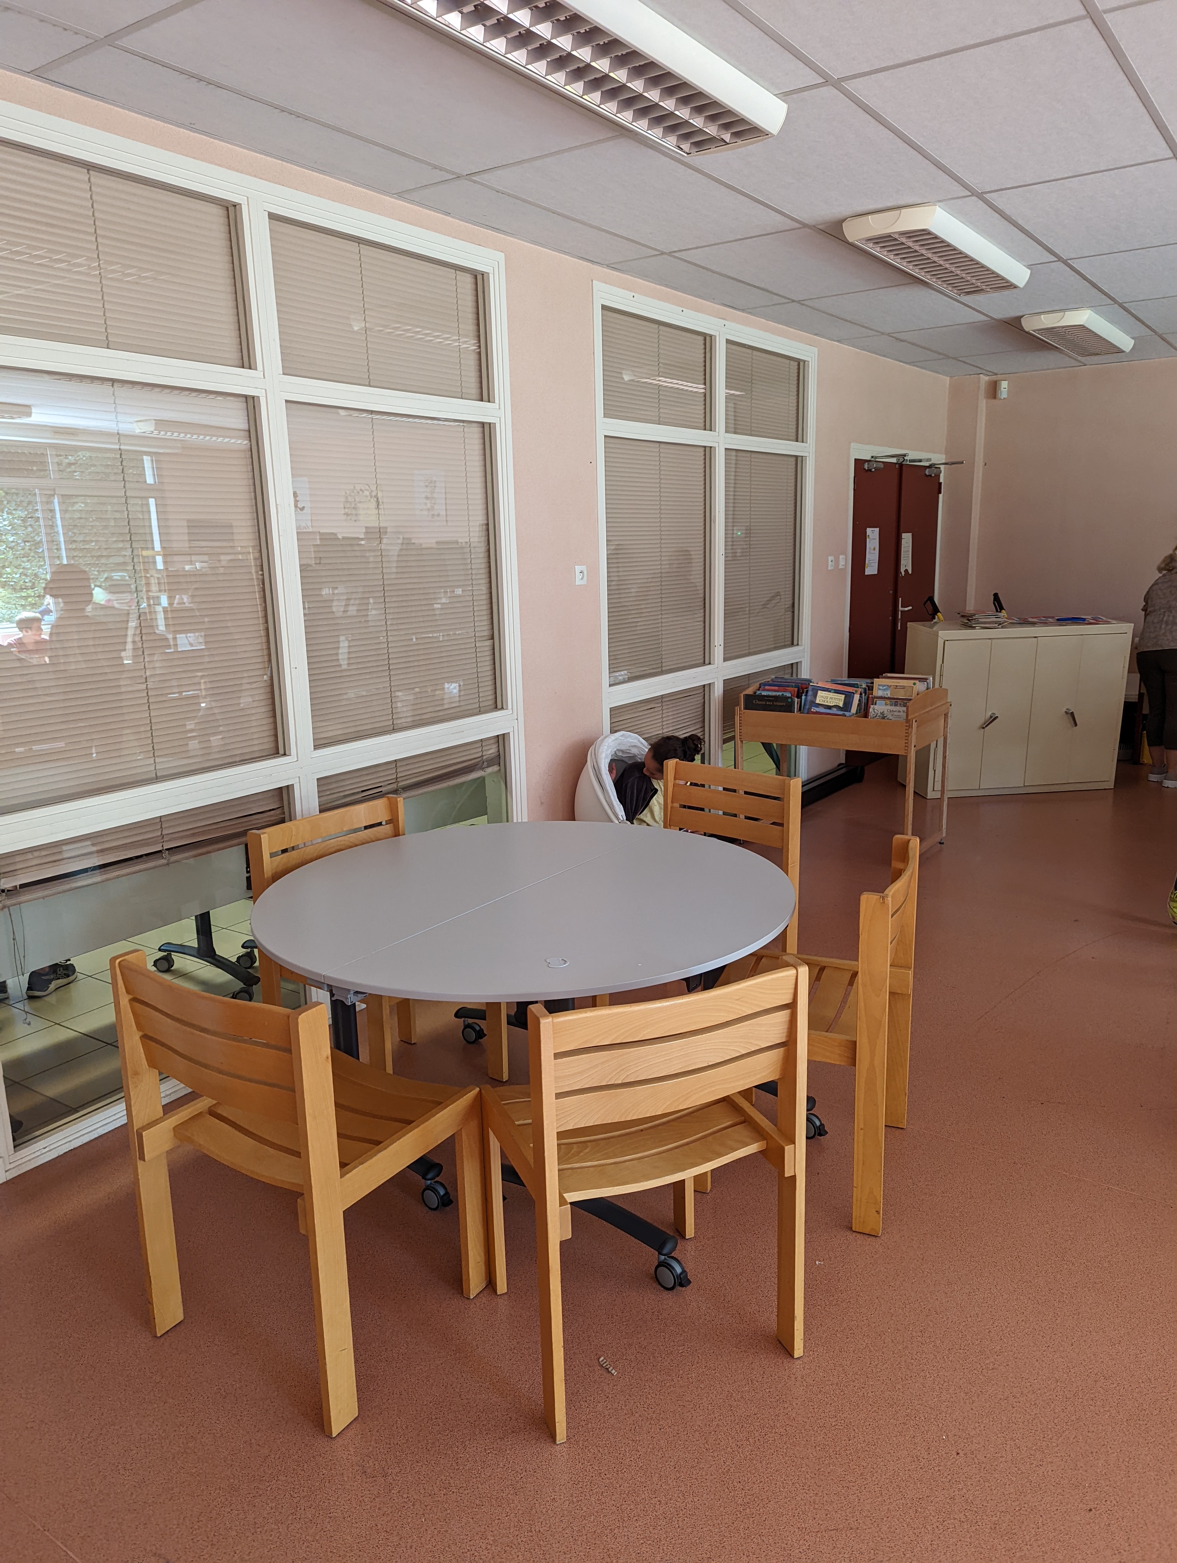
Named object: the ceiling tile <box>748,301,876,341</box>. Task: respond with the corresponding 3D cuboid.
[{"bbox_3d":[1.241,-2.463,5.810,0.280,0.020,1.190,8,16,35],"label":"ceiling tile"}]

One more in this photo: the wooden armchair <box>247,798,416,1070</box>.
[{"bbox_3d":[-0.582,0.517,3.132,0.485,0.822,0.516,8,16,37],"label":"wooden armchair"}]

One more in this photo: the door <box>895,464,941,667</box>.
[{"bbox_3d":[2.390,-1.256,7.969,0.050,2.039,0.810,8,15,35],"label":"door"}]

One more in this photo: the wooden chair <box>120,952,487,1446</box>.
[{"bbox_3d":[-0.575,0.723,2.218,0.520,0.825,0.485,6,15,31],"label":"wooden chair"}]

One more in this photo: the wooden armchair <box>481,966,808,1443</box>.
[{"bbox_3d":[0.082,0.715,2.172,0.516,0.822,0.485,-6,14,-21],"label":"wooden armchair"}]

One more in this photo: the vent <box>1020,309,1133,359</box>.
[{"bbox_3d":[2.803,-2.539,6.185,0.310,0.080,1.250,8,16,35],"label":"vent"}]

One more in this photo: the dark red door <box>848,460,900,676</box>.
[{"bbox_3d":[1.909,-1.099,7.317,0.050,2.039,0.820,8,15,35],"label":"dark red door"}]

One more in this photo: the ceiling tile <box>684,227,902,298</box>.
[{"bbox_3d":[0.909,-2.178,4.606,0.600,0.020,1.190,8,16,35],"label":"ceiling tile"}]

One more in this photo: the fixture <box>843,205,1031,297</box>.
[{"bbox_3d":[1.405,-2.070,4.285,0.310,0.080,1.250,8,16,35],"label":"fixture"}]

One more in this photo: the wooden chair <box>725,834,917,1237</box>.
[{"bbox_3d":[0.543,0.578,2.740,0.485,0.822,0.516,4,14,23],"label":"wooden chair"}]

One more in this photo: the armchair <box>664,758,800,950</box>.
[{"bbox_3d":[0.341,0.398,3.569,0.516,0.822,0.485,10,17,42],"label":"armchair"}]

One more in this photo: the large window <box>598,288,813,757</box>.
[{"bbox_3d":[0.669,-0.986,5.568,0.080,2.560,2.170,8,16,35],"label":"large window"}]

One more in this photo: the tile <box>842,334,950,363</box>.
[{"bbox_3d":[1.939,-2.696,6.758,0.280,0.020,1.190,8,16,35],"label":"tile"}]

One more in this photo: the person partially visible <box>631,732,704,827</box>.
[{"bbox_3d":[0.354,0.210,4.596,0.450,0.750,0.360,-3,13,-5],"label":"person partially visible"}]

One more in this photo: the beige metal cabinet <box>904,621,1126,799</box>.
[{"bbox_3d":[2.602,-0.464,6.675,1.190,1.000,0.470,-3,13,-6],"label":"beige metal cabinet"}]

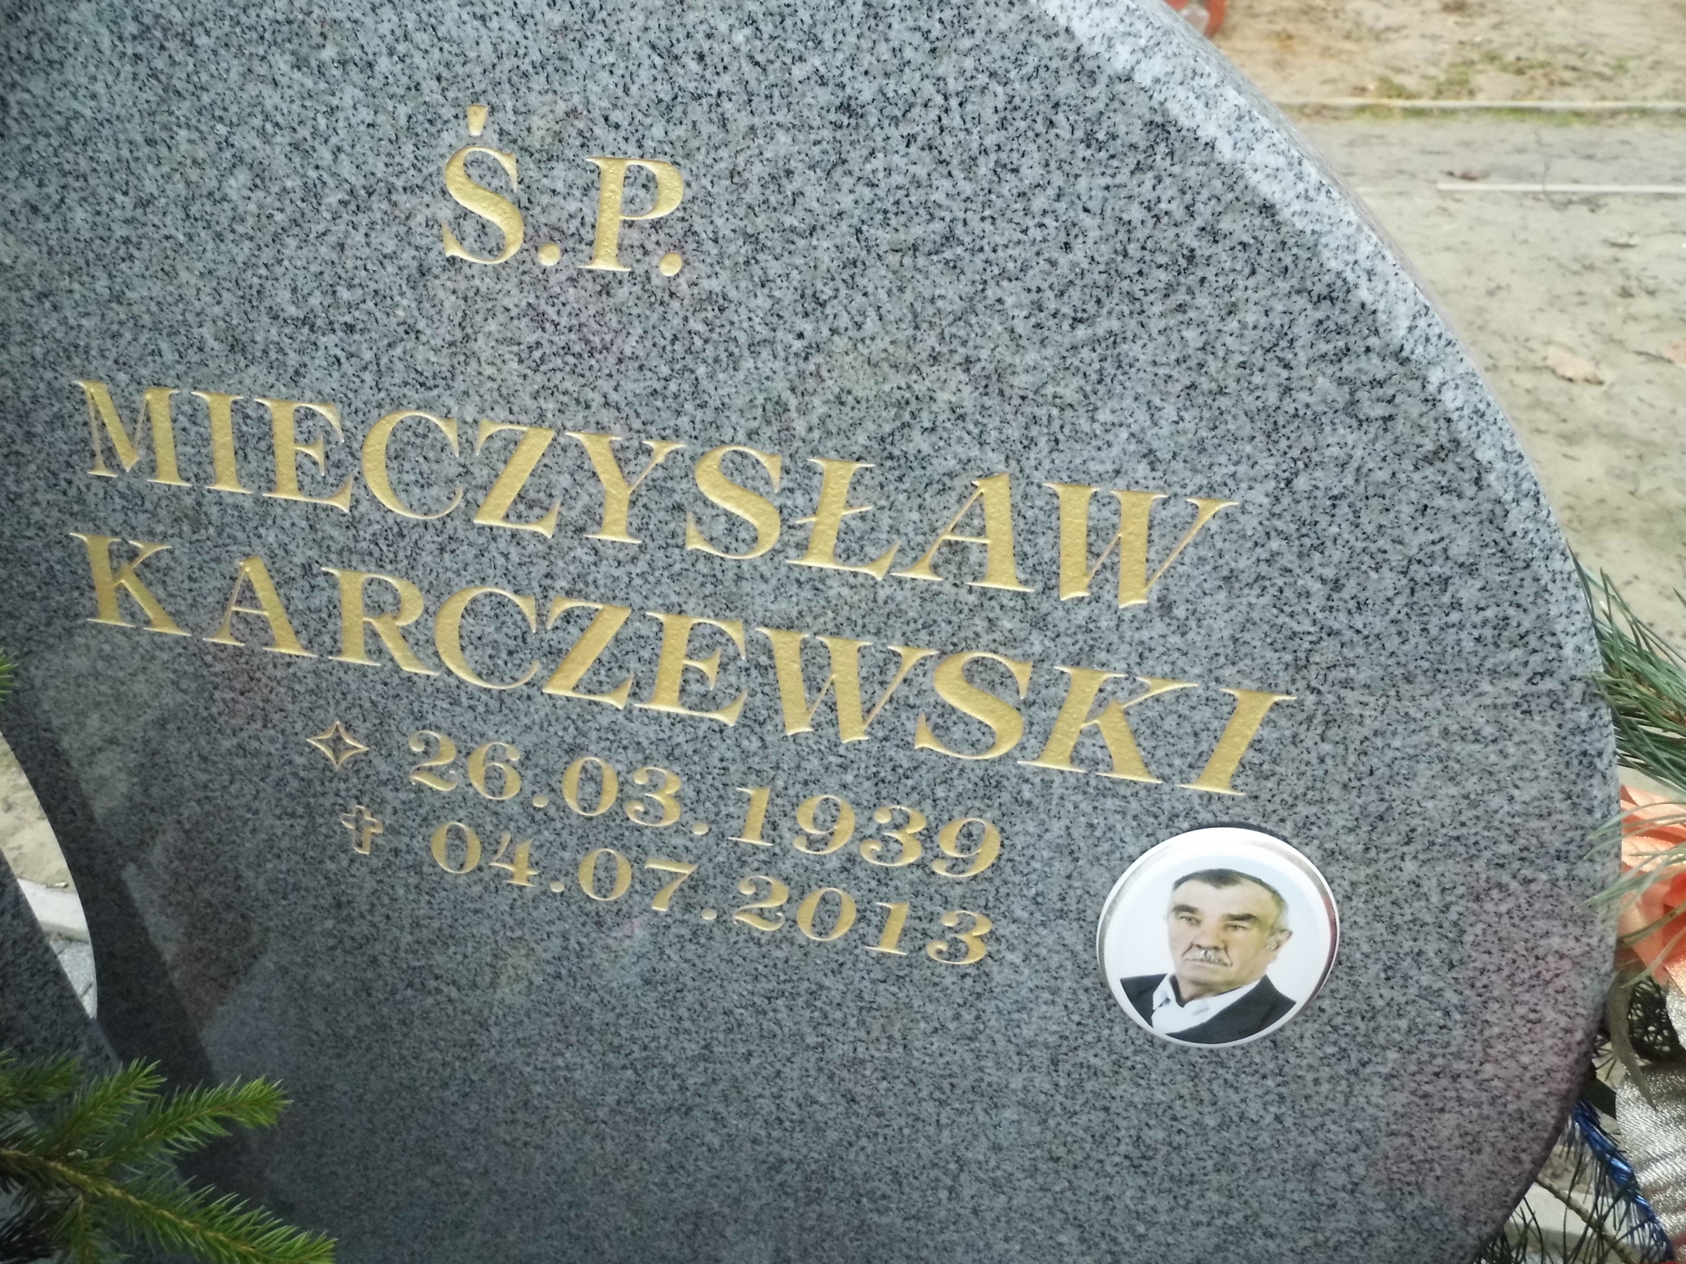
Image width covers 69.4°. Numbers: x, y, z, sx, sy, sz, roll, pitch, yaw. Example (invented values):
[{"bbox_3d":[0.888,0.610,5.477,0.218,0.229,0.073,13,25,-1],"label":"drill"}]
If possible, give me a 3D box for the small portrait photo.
[{"bbox_3d":[0.177,0.149,0.582,0.109,0.149,0.012,8,33,11],"label":"small portrait photo"}]

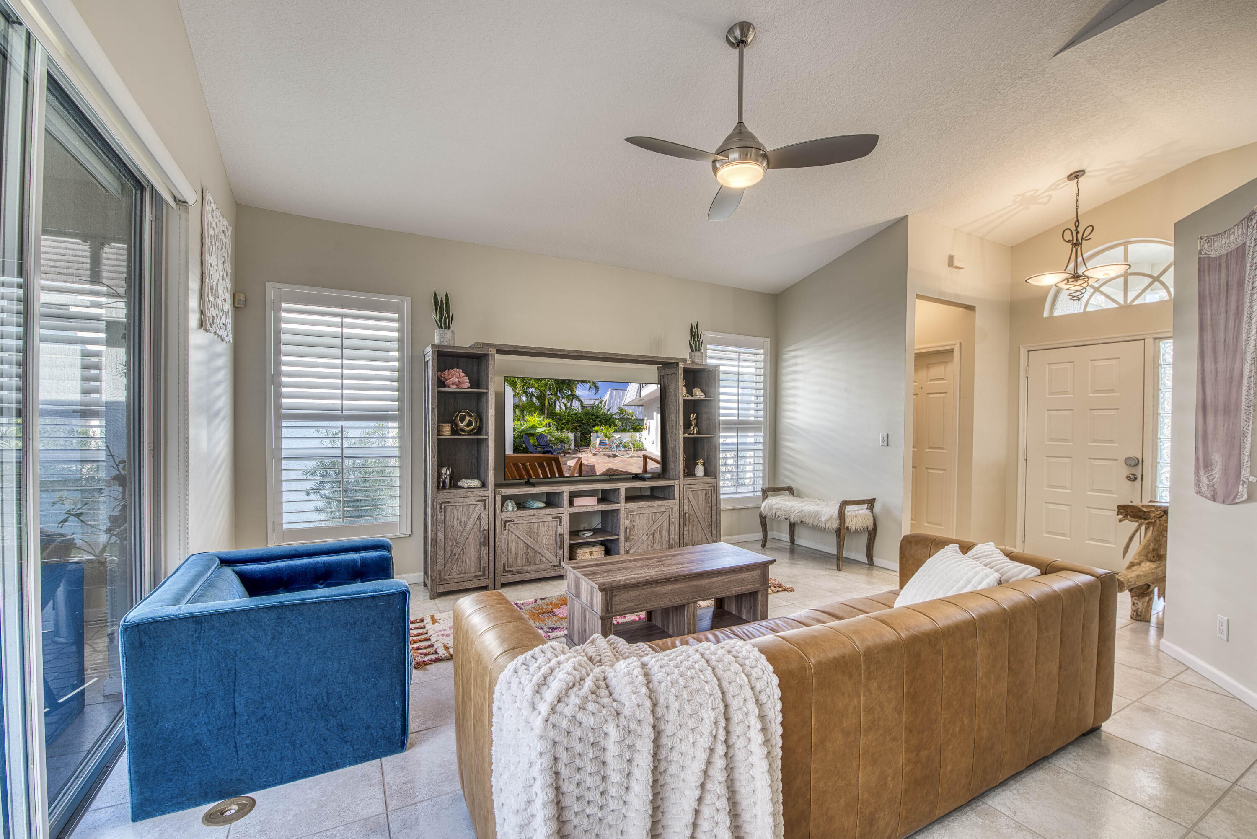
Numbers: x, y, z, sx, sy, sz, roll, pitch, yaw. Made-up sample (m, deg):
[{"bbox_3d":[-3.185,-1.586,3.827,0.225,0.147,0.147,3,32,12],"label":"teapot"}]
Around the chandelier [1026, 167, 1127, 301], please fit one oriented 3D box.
[{"bbox_3d":[3.558,-1.438,4.170,0.620,1.030,0.640,1,0,-29],"label":"chandelier"}]

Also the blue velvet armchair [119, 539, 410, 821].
[{"bbox_3d":[-1.468,0.975,2.281,0.860,0.660,0.940,1,0,-29],"label":"blue velvet armchair"}]

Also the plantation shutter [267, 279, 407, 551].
[{"bbox_3d":[-2.086,-0.035,3.834,0.920,1.810,0.070,1,0,-29],"label":"plantation shutter"}]

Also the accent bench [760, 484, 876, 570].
[{"bbox_3d":[1.814,1.030,5.128,0.460,0.615,1.060,1,0,-29],"label":"accent bench"}]

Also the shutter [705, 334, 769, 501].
[{"bbox_3d":[1.161,0.002,5.633,0.890,1.800,0.070,1,0,-29],"label":"shutter"}]

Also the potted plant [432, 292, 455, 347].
[{"bbox_3d":[-1.399,-0.743,3.963,0.140,0.440,0.140,1,0,-29],"label":"potted plant"}]

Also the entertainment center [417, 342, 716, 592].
[{"bbox_3d":[-0.358,0.352,4.583,2.650,1.920,0.380,1,0,-29],"label":"entertainment center"}]

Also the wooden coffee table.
[{"bbox_3d":[0.249,1.082,3.102,1.190,0.480,0.520,1,0,-29],"label":"wooden coffee table"}]

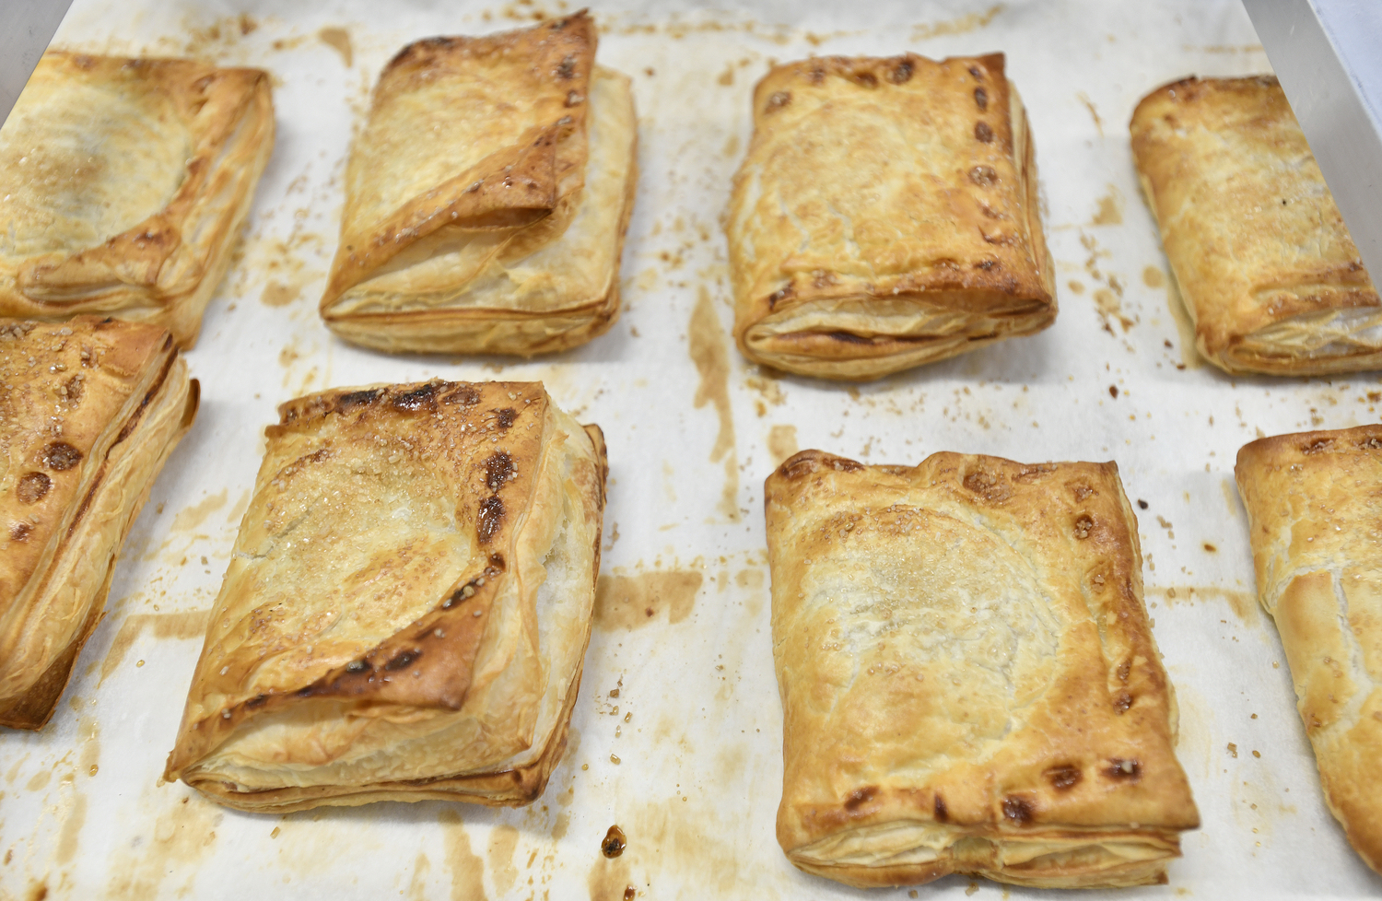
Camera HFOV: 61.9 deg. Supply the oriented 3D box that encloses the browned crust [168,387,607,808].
[{"bbox_3d":[-0.081,0.039,0.339,0.101,0.034,0.117,3,56,2],"label":"browned crust"}]

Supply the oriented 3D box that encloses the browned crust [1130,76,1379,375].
[{"bbox_3d":[0.224,-0.086,0.426,0.098,0.030,0.116,-2,56,-1],"label":"browned crust"}]

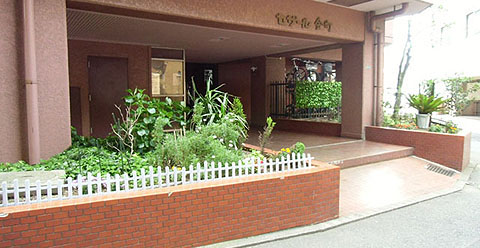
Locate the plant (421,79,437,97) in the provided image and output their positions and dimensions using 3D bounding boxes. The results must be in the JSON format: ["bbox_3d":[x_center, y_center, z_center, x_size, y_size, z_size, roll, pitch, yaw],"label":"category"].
[{"bbox_3d":[7.080,-1.333,12.500,0.620,0.800,0.600,-3,5,-33],"label":"plant"}]

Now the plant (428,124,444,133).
[{"bbox_3d":[4.015,0.092,6.800,0.320,0.190,0.300,-3,5,-33],"label":"plant"}]

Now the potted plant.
[{"bbox_3d":[4.024,-0.260,7.200,0.800,0.760,0.800,-3,5,-33],"label":"potted plant"}]

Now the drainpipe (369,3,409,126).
[{"bbox_3d":[3.423,-1.240,7.658,0.500,2.750,0.750,-3,5,-33],"label":"drainpipe"}]

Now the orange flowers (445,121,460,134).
[{"bbox_3d":[4.119,0.068,6.450,0.300,0.290,0.290,-3,5,-33],"label":"orange flowers"}]

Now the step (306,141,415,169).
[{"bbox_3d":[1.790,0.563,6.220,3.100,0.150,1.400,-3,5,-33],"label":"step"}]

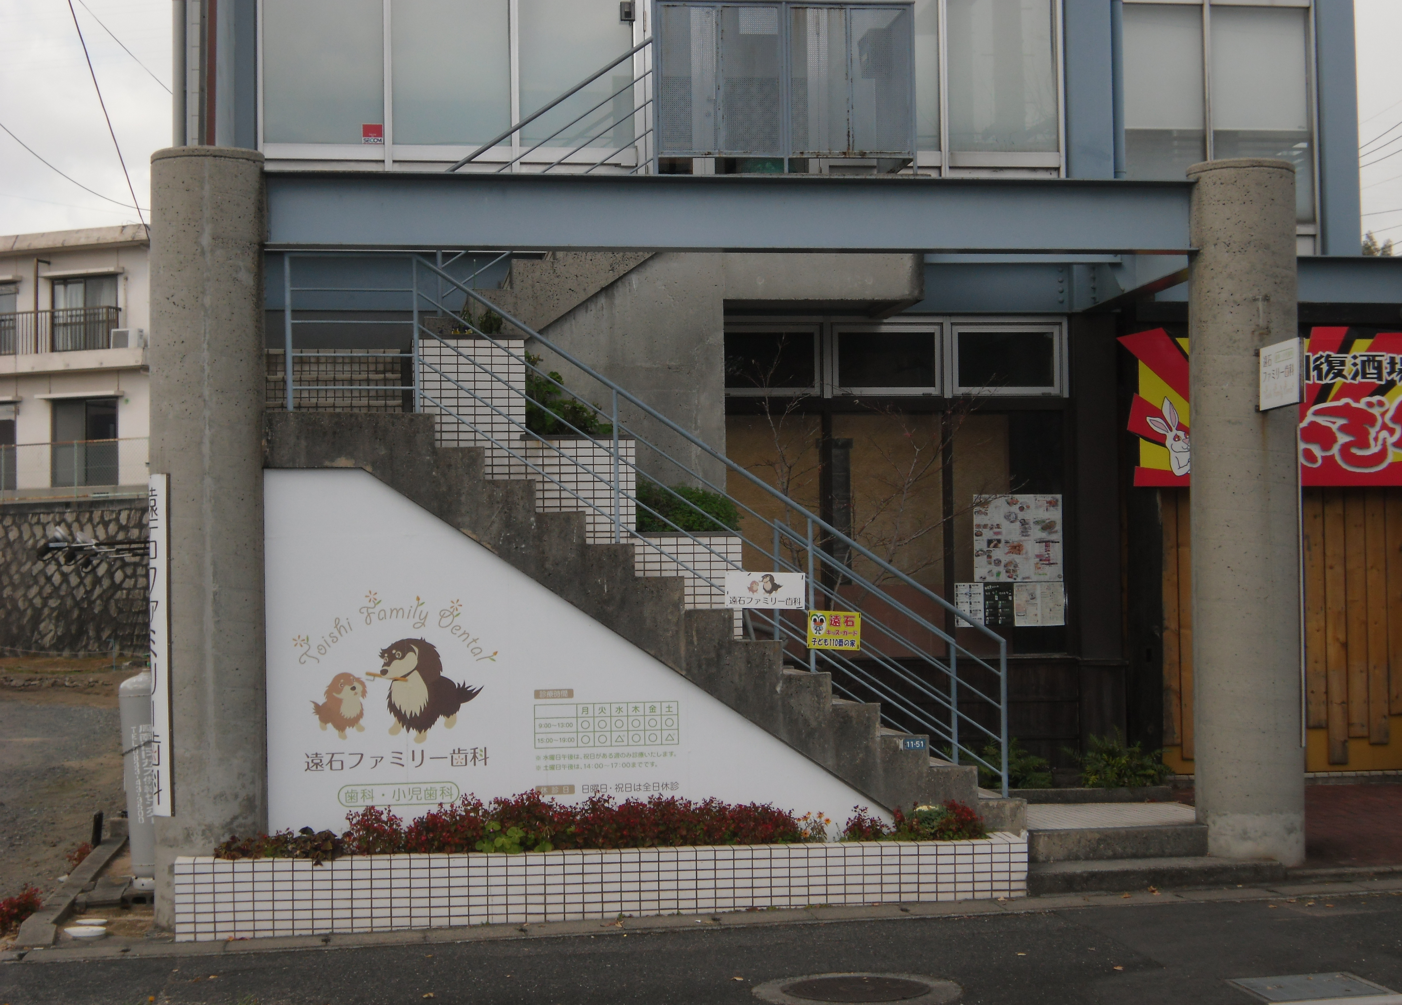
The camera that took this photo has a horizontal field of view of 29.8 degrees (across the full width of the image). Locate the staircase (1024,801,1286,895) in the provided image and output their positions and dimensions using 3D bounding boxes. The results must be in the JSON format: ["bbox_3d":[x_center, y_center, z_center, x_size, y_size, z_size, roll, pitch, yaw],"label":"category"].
[{"bbox_3d":[2.312,1.994,15.299,1.460,0.310,2.100,0,-2,-9],"label":"staircase"}]

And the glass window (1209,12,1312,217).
[{"bbox_3d":[3.925,-2.720,18.437,0.755,1.527,0.060,0,-2,-9],"label":"glass window"}]

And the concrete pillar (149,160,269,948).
[{"bbox_3d":[-2.624,0.192,14.032,0.600,4.082,0.600,0,-3,-8],"label":"concrete pillar"}]

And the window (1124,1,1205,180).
[{"bbox_3d":[3.205,-2.715,18.323,0.631,1.510,0.060,0,-2,-9],"label":"window"}]

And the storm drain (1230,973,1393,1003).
[{"bbox_3d":[2.580,2.076,11.165,0.536,0.040,0.557,-2,-1,-9],"label":"storm drain"}]

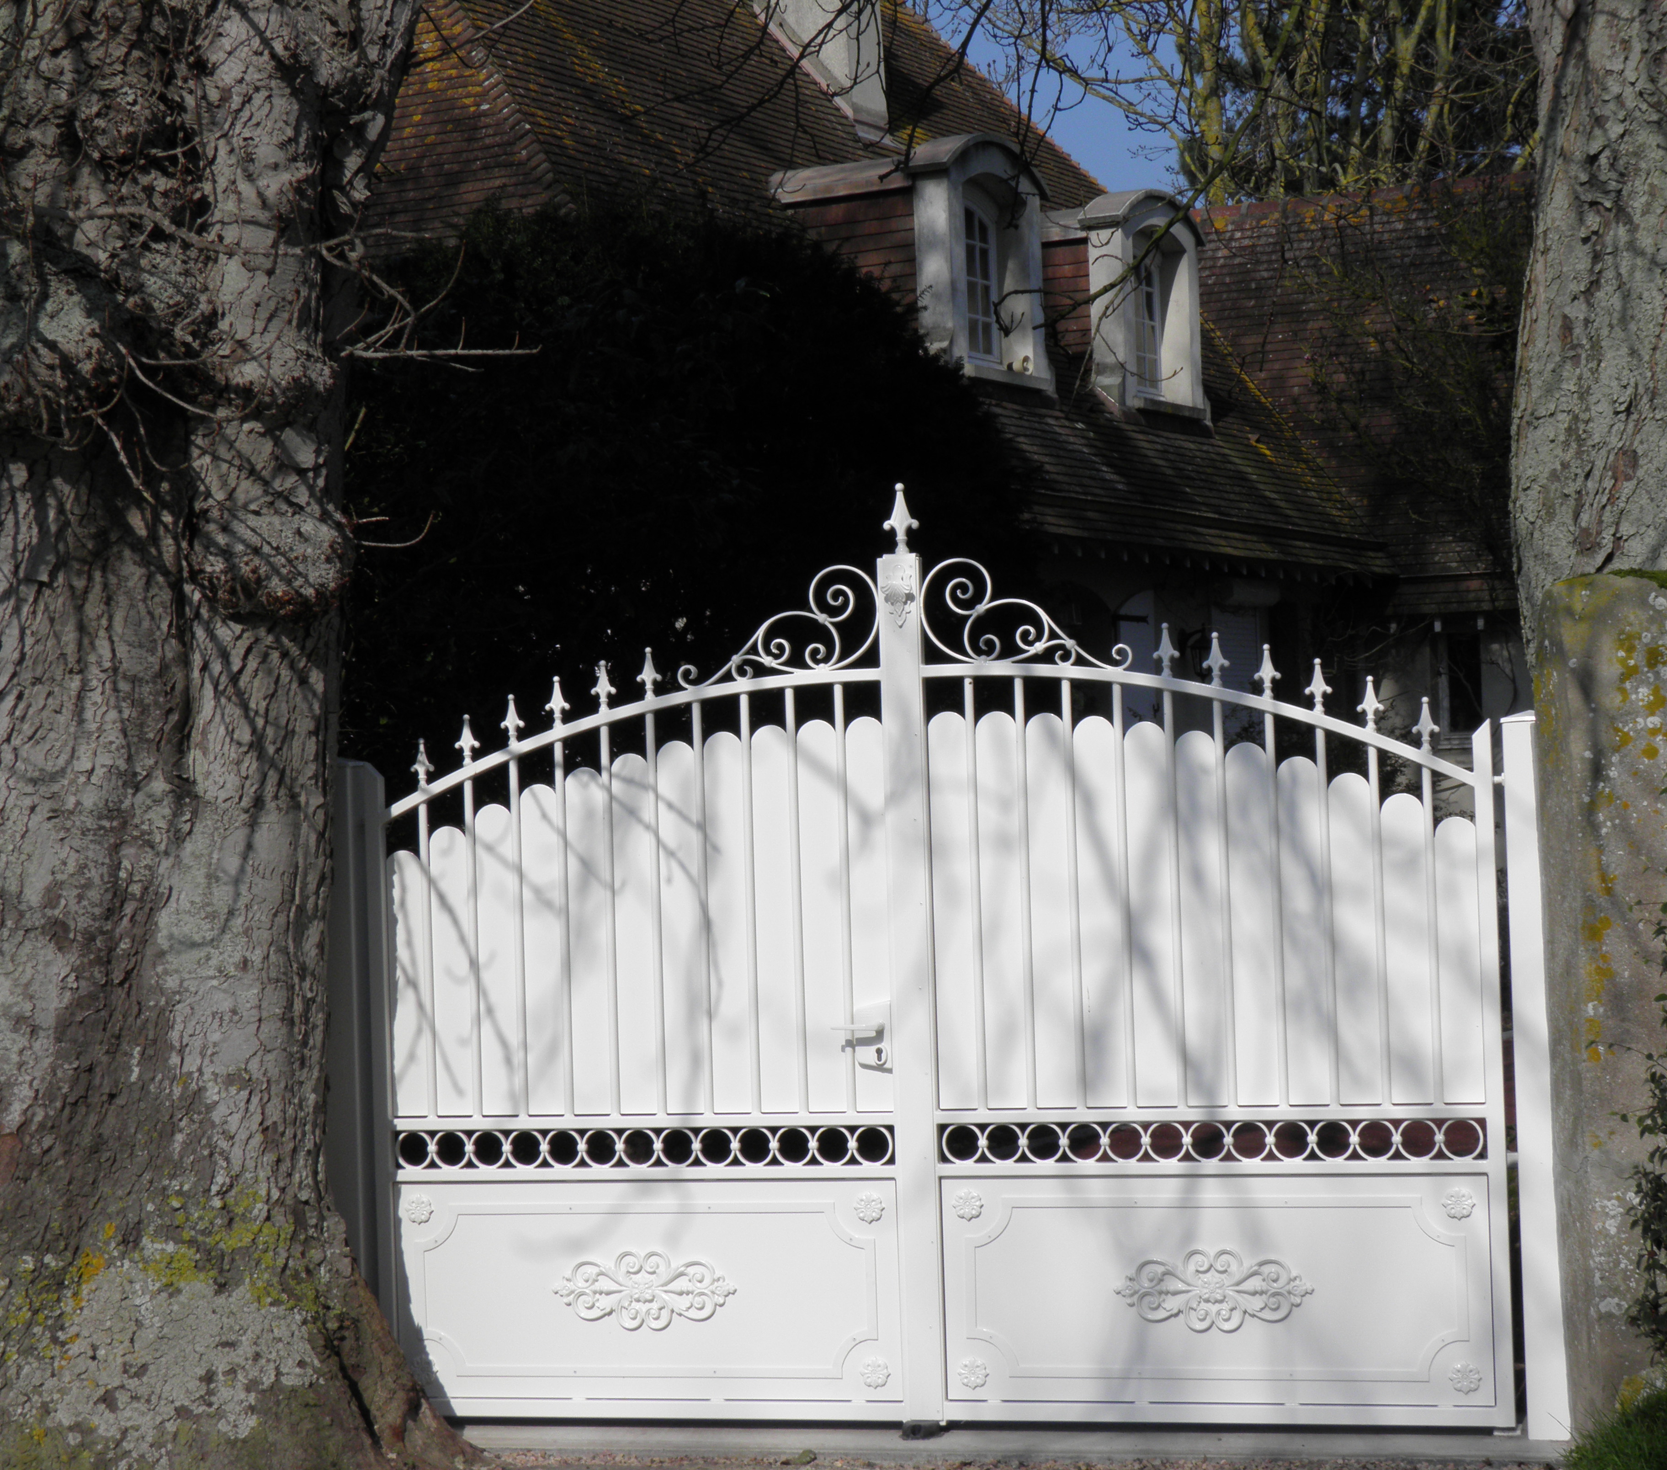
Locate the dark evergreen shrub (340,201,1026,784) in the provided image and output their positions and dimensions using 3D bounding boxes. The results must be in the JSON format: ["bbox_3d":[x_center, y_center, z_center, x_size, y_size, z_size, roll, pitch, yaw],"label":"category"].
[{"bbox_3d":[-1.052,-0.185,16.506,3.900,4.510,3.400,-2,-2,14],"label":"dark evergreen shrub"}]

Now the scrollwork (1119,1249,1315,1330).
[{"bbox_3d":[0.946,1.380,8.718,0.493,0.204,0.020,-2,-2,14],"label":"scrollwork"}]

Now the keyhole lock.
[{"bbox_3d":[0.078,0.764,8.934,0.142,0.175,0.065,-2,-2,14],"label":"keyhole lock"}]

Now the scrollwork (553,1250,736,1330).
[{"bbox_3d":[-0.487,1.439,9.089,0.493,0.204,0.020,-2,-2,14],"label":"scrollwork"}]

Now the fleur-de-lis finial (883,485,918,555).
[{"bbox_3d":[0.173,-0.551,8.980,0.093,0.180,0.036,-2,-2,14],"label":"fleur-de-lis finial"}]

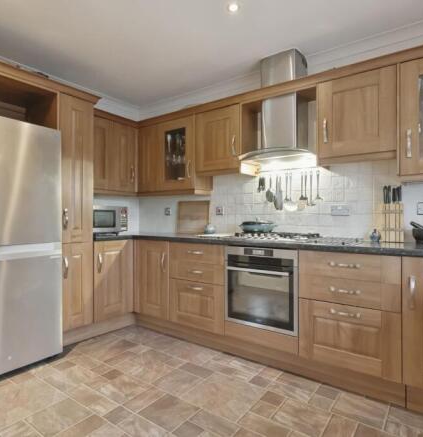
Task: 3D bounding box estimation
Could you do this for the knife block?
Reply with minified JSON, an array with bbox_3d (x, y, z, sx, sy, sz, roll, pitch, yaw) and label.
[{"bbox_3d":[1.317,0.036,2.111,0.155,0.280,0.110,0,0,35],"label":"knife block"}]

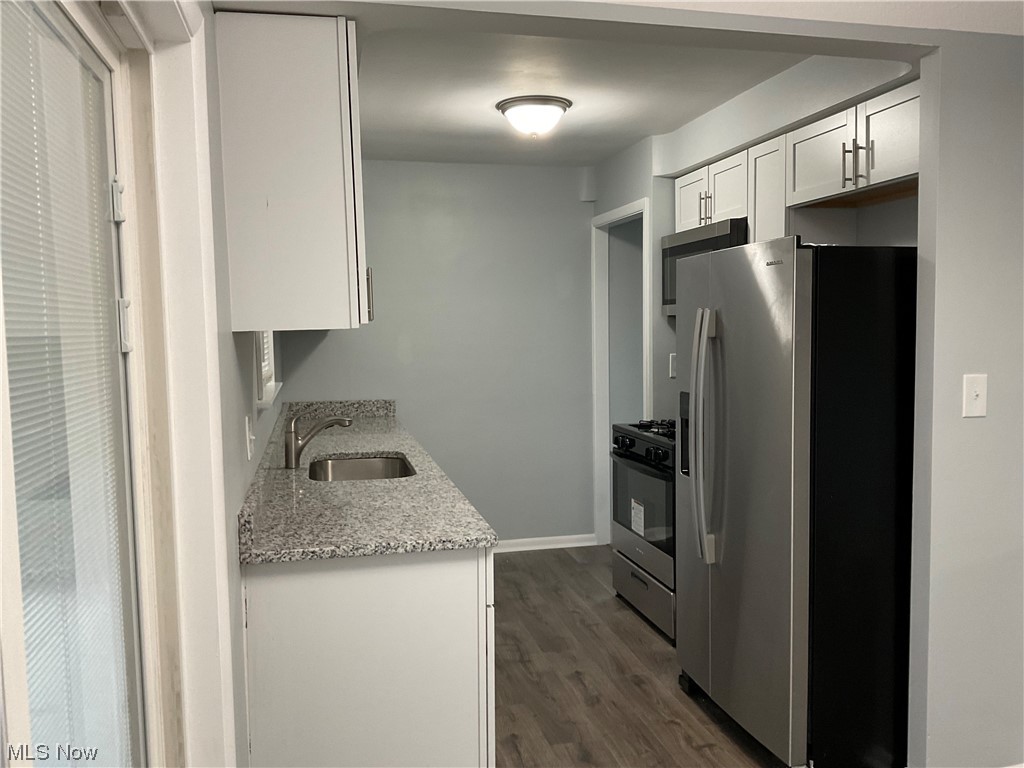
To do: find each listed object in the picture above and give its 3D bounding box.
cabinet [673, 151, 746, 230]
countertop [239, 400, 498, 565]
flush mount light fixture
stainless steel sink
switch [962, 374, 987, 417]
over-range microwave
[{"bbox_3d":[1.095,-0.897,4.118,0.325,0.298,0.768,-2,4,-13],"label":"cabinet"},{"bbox_3d":[-0.688,0.272,3.643,0.637,0.130,3.090,-2,4,-13],"label":"countertop"},{"bbox_3d":[0.102,-1.182,3.871,0.356,0.145,0.356,-1,4,0],"label":"flush mount light fixture"},{"bbox_3d":[-0.603,0.426,3.420,0.400,0.190,0.590,-2,4,-13],"label":"stainless steel sink"},{"bbox_3d":[1.317,0.034,2.434,0.080,0.123,0.014,-2,4,-13],"label":"switch"},{"bbox_3d":[1.062,-0.539,4.134,0.404,0.415,0.762,-2,4,-13],"label":"over-range microwave"}]

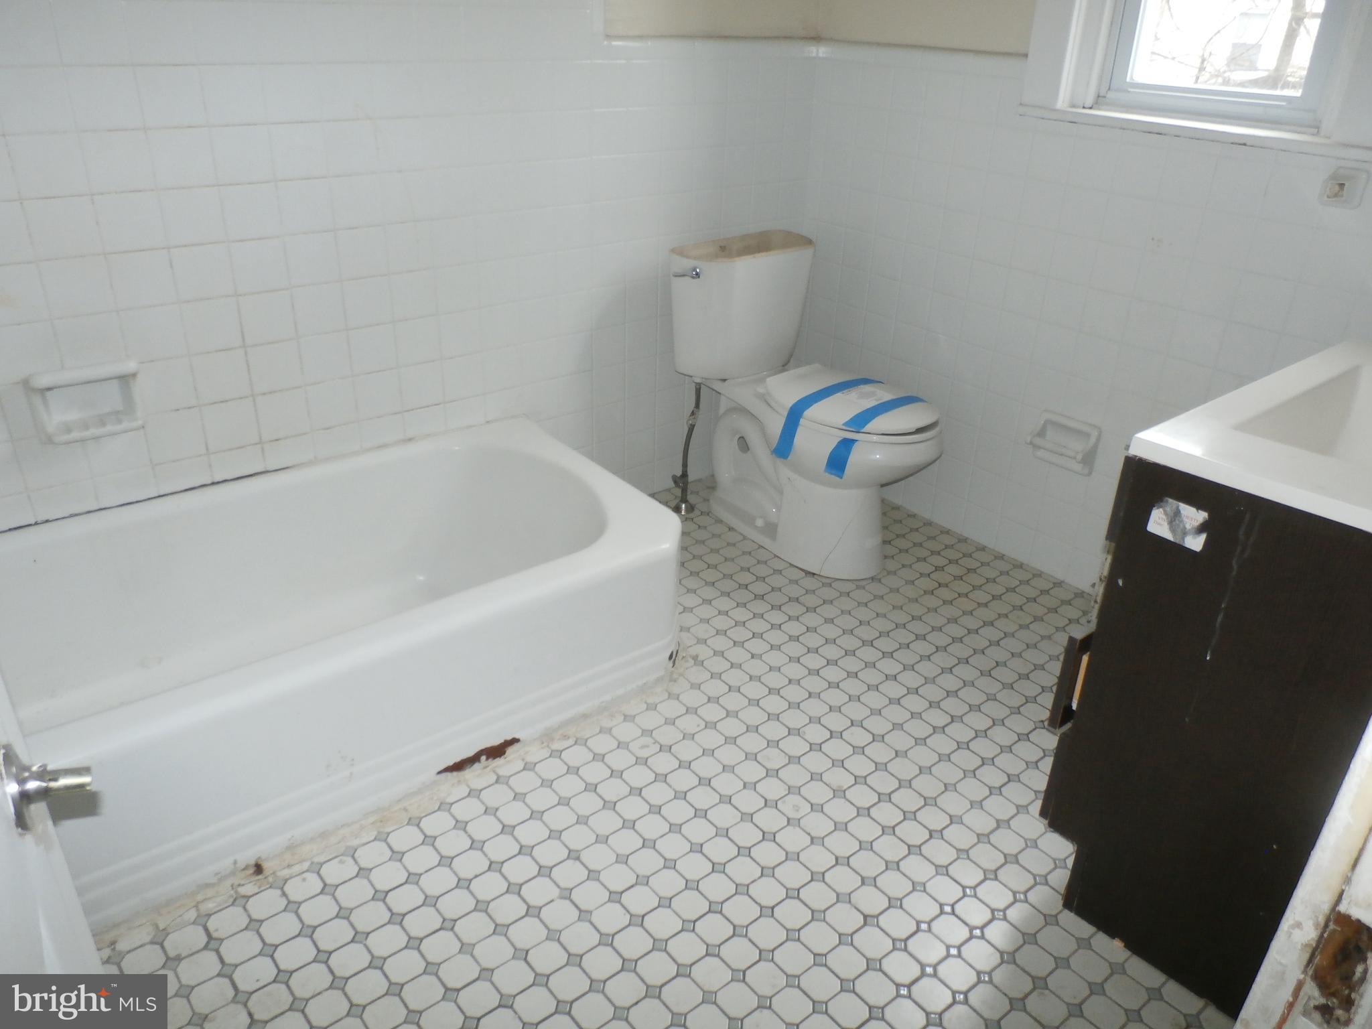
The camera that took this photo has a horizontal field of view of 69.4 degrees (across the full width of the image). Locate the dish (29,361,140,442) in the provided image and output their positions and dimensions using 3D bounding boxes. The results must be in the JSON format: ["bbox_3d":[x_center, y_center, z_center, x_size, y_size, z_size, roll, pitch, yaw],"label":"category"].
[{"bbox_3d":[-1.145,-0.217,1.906,0.180,0.138,0.065,-19,34,-35],"label":"dish"}]

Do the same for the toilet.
[{"bbox_3d":[0.324,-0.286,2.638,0.454,0.738,0.735,-19,34,-35],"label":"toilet"}]

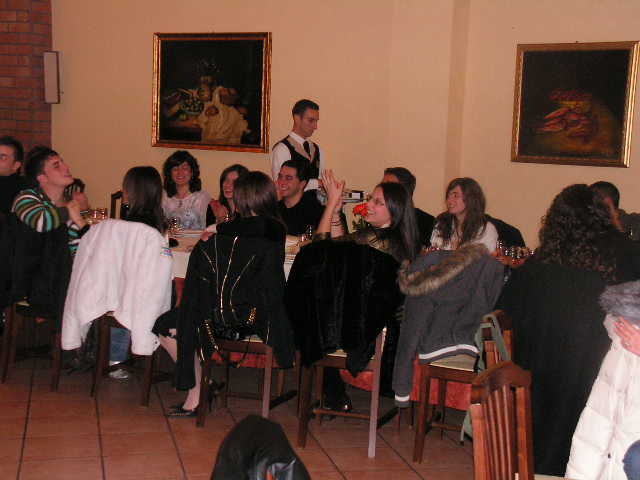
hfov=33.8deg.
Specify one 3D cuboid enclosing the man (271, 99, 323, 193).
[{"bbox_3d":[-0.145,-0.171,7.729,0.500,1.710,0.360,-3,8,-36],"label":"man"}]

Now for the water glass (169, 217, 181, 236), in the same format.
[{"bbox_3d":[-0.963,-0.089,7.036,0.075,0.130,0.075,2,6,0],"label":"water glass"}]

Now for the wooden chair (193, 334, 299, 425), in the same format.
[{"bbox_3d":[-0.355,0.454,5.395,0.420,0.970,0.500,4,7,18],"label":"wooden chair"}]

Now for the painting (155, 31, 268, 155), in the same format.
[{"bbox_3d":[-0.900,-1.209,8.602,1.120,0.955,0.060,5,7,27],"label":"painting"}]

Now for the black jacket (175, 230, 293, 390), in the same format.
[{"bbox_3d":[-0.400,0.319,5.188,0.520,0.720,0.280,4,7,18],"label":"black jacket"}]

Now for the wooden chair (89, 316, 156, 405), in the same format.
[{"bbox_3d":[-1.000,0.383,5.855,0.420,0.970,0.500,5,7,24],"label":"wooden chair"}]

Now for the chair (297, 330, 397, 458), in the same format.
[{"bbox_3d":[0.153,0.503,5.087,0.420,0.970,0.500,4,7,17],"label":"chair"}]

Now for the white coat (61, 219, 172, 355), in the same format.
[{"bbox_3d":[-1.067,0.212,5.611,0.550,0.670,0.260,5,7,24],"label":"white coat"}]

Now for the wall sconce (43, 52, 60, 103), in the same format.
[{"bbox_3d":[-2.268,-1.372,8.900,0.150,0.440,0.090,5,7,27],"label":"wall sconce"}]

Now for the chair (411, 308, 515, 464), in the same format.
[{"bbox_3d":[0.703,0.540,4.902,0.420,0.970,0.500,5,7,25],"label":"chair"}]

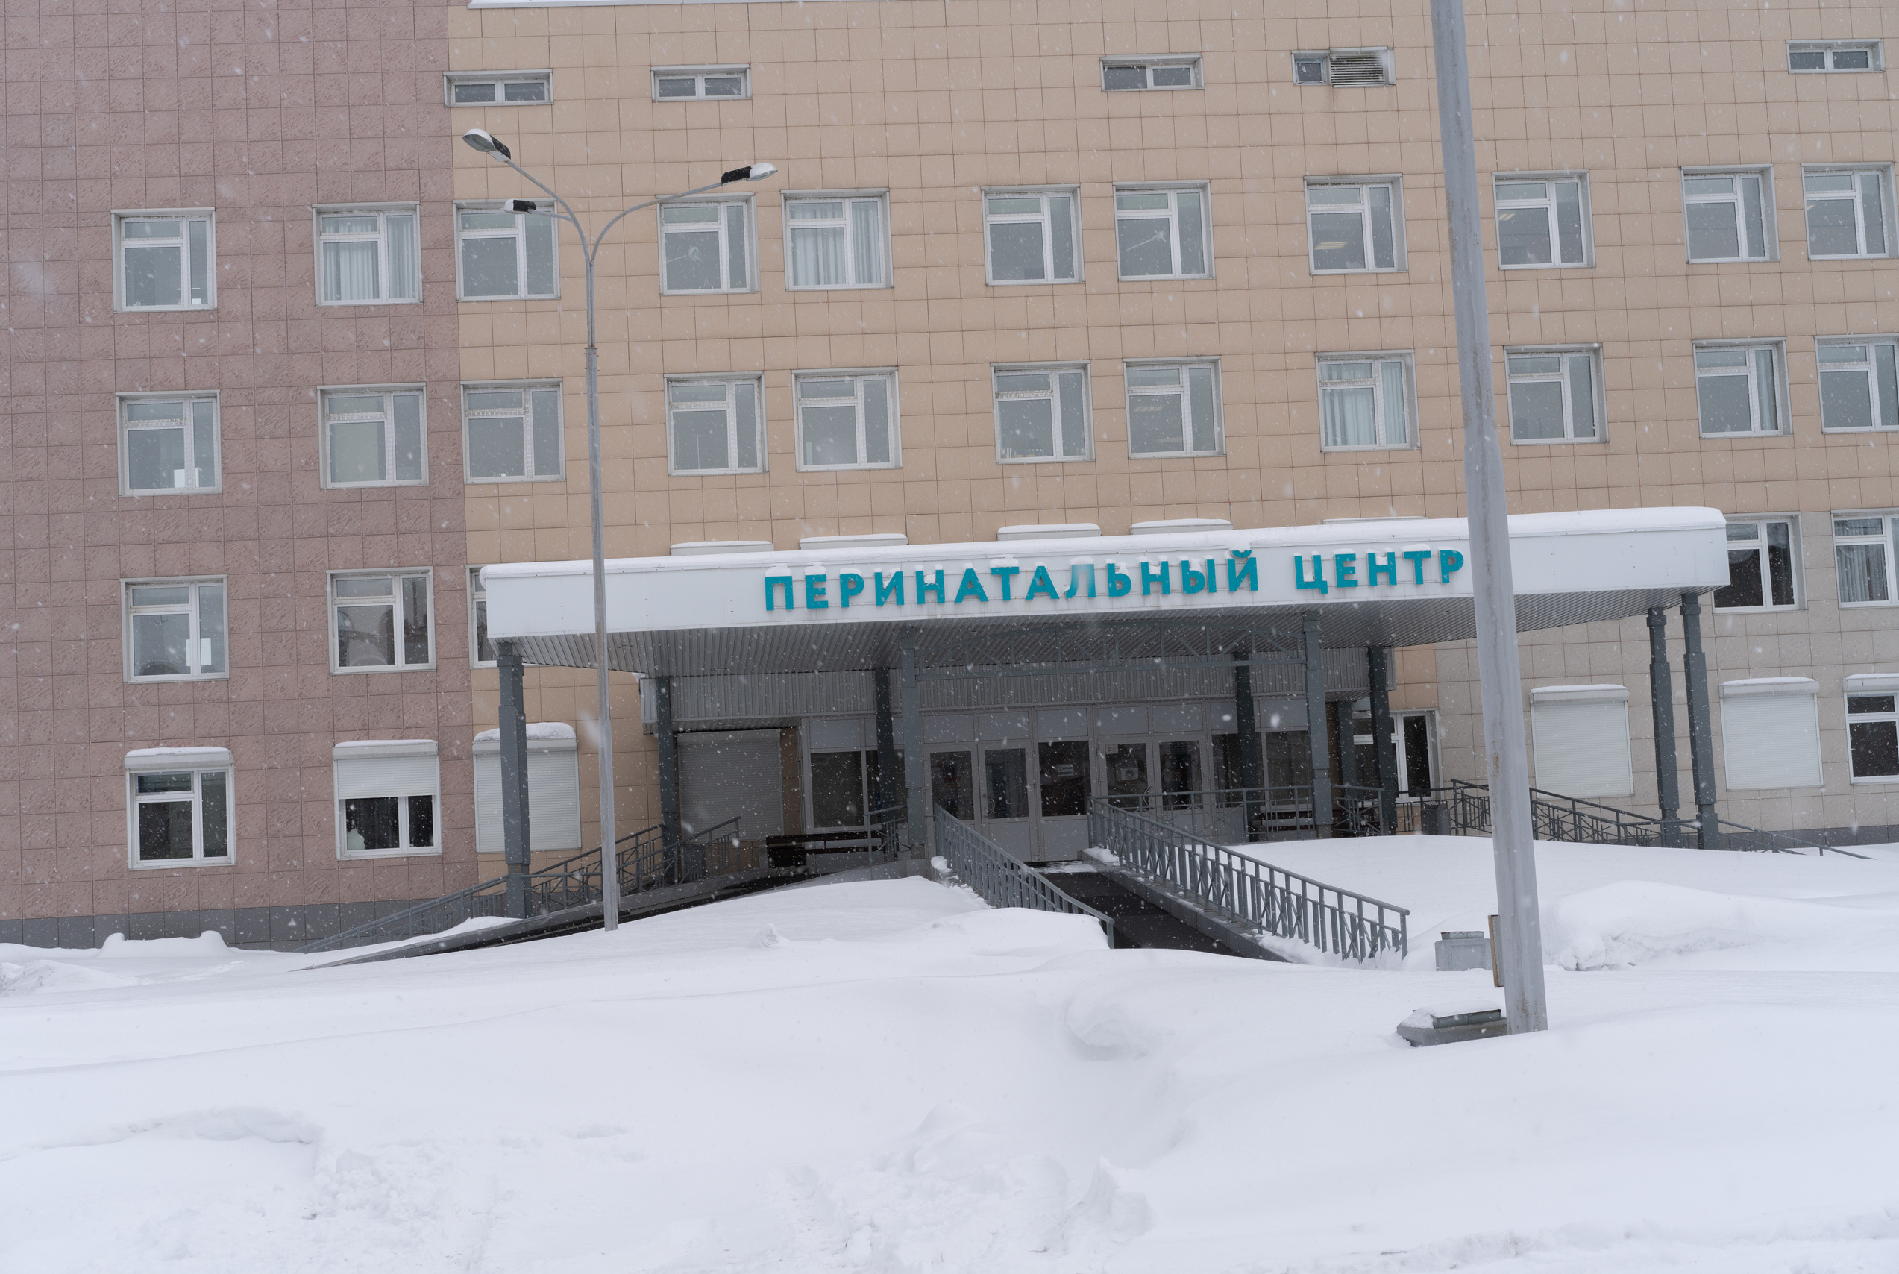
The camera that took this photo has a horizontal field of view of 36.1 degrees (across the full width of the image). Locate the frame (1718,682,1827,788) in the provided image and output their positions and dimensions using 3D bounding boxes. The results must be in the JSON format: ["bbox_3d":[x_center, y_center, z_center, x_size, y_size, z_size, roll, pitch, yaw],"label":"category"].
[{"bbox_3d":[15.316,1.816,54.347,1.911,1.999,0.250,-2,-5,-6],"label":"frame"}]

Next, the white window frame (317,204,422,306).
[{"bbox_3d":[-10.518,-6.915,52.857,1.864,1.824,0.200,-2,-5,-6],"label":"white window frame"}]

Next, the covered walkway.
[{"bbox_3d":[2.309,1.333,47.225,18.830,5.024,7.400,-2,-5,-6],"label":"covered walkway"}]

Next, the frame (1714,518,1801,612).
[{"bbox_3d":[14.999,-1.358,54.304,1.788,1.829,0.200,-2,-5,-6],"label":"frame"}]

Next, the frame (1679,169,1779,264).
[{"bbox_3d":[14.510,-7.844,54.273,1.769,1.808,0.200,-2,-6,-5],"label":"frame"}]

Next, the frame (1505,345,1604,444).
[{"bbox_3d":[11.376,-4.528,54.730,1.851,1.827,0.200,-2,-5,-6],"label":"frame"}]

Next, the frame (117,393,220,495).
[{"bbox_3d":[-13.926,-3.444,52.184,1.768,1.827,0.200,-2,-5,-6],"label":"frame"}]

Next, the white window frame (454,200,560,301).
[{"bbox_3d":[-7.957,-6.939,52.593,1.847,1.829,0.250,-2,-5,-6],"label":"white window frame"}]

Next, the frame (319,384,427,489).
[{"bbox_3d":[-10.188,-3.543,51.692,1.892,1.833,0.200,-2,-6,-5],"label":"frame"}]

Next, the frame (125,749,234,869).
[{"bbox_3d":[-13.419,3.000,51.026,1.835,2.067,0.250,-2,-5,-6],"label":"frame"}]

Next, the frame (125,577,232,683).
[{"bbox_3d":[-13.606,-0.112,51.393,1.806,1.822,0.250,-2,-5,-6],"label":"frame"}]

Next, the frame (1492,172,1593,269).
[{"bbox_3d":[11.202,-7.846,55.043,1.851,1.824,0.200,-2,-5,-6],"label":"frame"}]

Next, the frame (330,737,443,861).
[{"bbox_3d":[-9.817,2.862,51.007,1.800,1.991,0.250,-2,-6,-5],"label":"frame"}]

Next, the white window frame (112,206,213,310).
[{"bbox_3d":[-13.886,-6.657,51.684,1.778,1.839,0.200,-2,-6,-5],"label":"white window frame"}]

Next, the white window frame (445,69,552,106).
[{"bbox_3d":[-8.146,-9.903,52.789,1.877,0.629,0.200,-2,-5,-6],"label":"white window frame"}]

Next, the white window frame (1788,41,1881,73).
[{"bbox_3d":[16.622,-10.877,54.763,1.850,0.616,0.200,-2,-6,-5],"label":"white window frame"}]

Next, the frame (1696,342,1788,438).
[{"bbox_3d":[14.971,-4.682,55.092,1.780,1.827,0.200,-2,-5,-6],"label":"frame"}]

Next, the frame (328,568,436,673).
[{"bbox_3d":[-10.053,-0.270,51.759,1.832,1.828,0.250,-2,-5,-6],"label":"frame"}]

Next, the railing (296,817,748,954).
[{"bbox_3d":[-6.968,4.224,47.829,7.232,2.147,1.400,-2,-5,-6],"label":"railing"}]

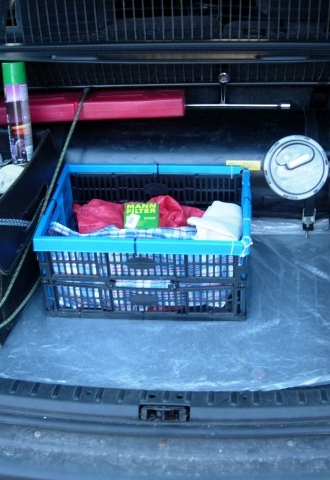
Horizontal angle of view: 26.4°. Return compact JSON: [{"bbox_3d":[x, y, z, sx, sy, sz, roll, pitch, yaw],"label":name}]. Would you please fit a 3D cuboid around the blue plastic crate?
[{"bbox_3d":[-0.034,-0.001,1.769,0.485,0.229,0.352,1,35,6],"label":"blue plastic crate"}]

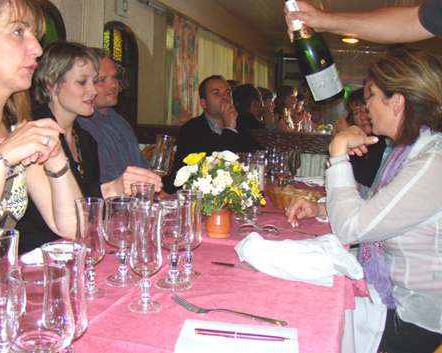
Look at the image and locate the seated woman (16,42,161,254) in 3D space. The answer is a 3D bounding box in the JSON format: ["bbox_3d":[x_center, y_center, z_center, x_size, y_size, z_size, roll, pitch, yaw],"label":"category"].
[{"bbox_3d":[-0.420,0.227,1.490,0.680,1.264,0.520,5,9,19],"label":"seated woman"}]

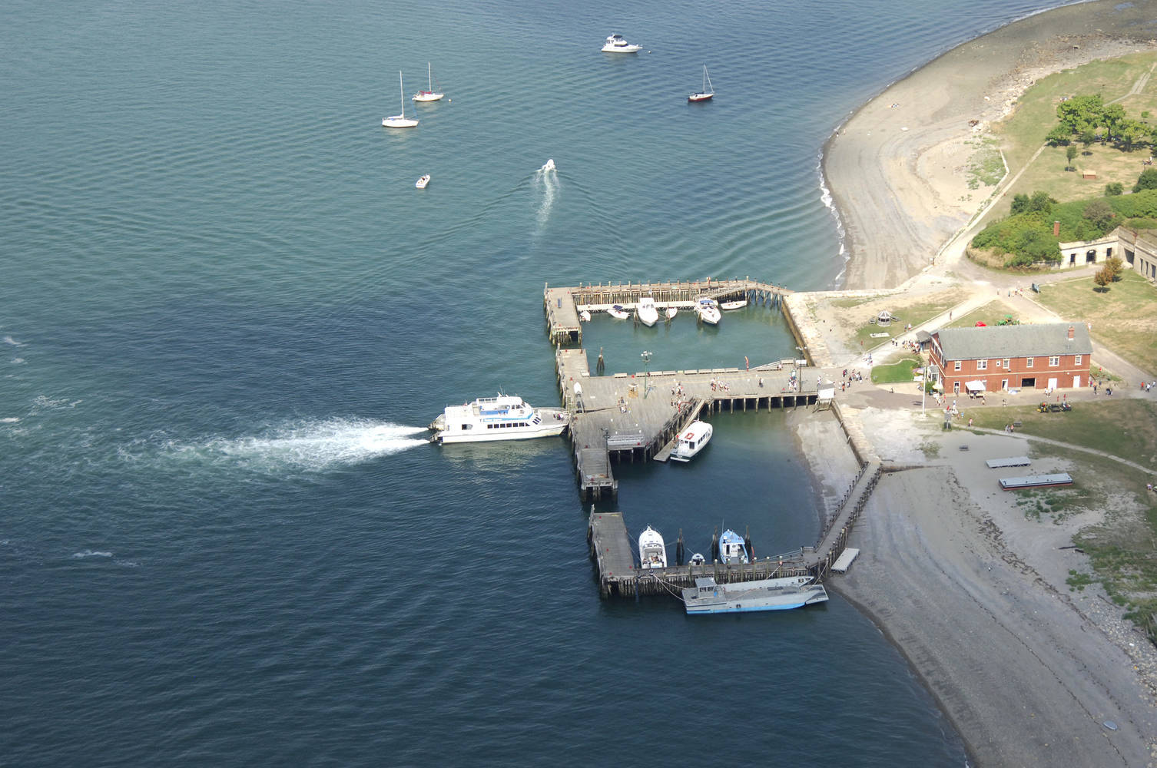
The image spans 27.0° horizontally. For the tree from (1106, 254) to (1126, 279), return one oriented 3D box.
[{"bbox_3d":[112.950,-24.180,505.530,4.100,5.800,4.100,-2,22,-4],"label":"tree"}]

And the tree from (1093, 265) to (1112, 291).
[{"bbox_3d":[111.520,-22.340,511.670,3.800,5.200,3.800,-1,21,0],"label":"tree"}]

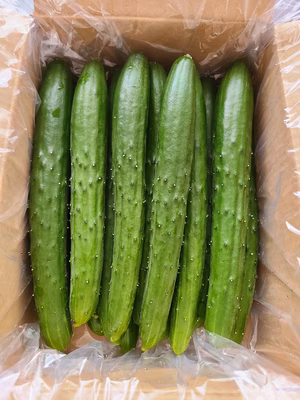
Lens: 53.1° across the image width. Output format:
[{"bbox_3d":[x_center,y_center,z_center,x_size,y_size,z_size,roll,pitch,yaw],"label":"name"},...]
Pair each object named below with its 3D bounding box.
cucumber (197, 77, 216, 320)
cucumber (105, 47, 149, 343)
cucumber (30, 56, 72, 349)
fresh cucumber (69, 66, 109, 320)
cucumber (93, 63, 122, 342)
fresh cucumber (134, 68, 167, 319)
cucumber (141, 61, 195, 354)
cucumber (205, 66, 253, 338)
[{"bbox_3d":[0.067,-0.009,0.364,0.042,0.041,0.306,4,79,1],"label":"cucumber"},{"bbox_3d":[-0.021,-0.019,0.283,0.033,0.033,0.282,2,75,1],"label":"cucumber"},{"bbox_3d":[-0.088,-0.013,0.287,0.039,0.036,0.287,-4,75,-1],"label":"cucumber"},{"bbox_3d":[-0.070,-0.019,0.339,0.041,0.039,0.302,-1,79,0],"label":"fresh cucumber"},{"bbox_3d":[-0.042,-0.014,0.306,0.033,0.033,0.286,1,75,0],"label":"cucumber"},{"bbox_3d":[0.000,-0.023,0.311,0.035,0.035,0.283,3,75,1],"label":"fresh cucumber"},{"bbox_3d":[0.019,-0.016,0.280,0.036,0.036,0.288,8,75,2],"label":"cucumber"},{"bbox_3d":[0.091,-0.010,0.332,0.043,0.042,0.317,5,79,1],"label":"cucumber"}]

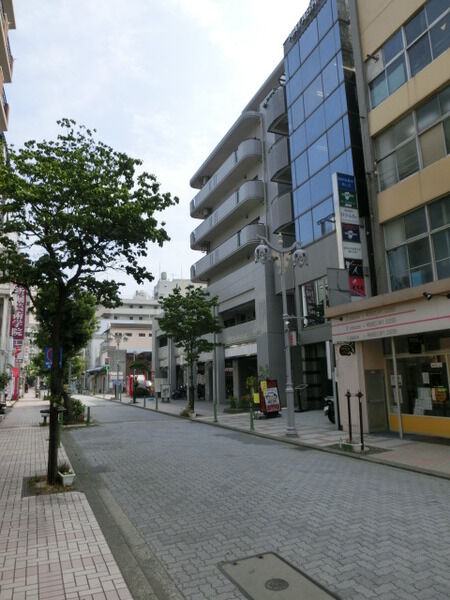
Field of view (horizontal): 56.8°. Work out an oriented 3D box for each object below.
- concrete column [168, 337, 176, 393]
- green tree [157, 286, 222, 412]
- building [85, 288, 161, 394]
[{"bbox_3d":[-4.903,6.328,39.317,0.650,5.800,0.900,3,-12,-24],"label":"concrete column"},{"bbox_3d":[-1.769,2.503,21.448,3.400,6.550,3.400,-2,-11,0],"label":"green tree"},{"bbox_3d":[-19.132,8.226,79.052,10.500,17.700,26.000,3,-12,-24],"label":"building"}]

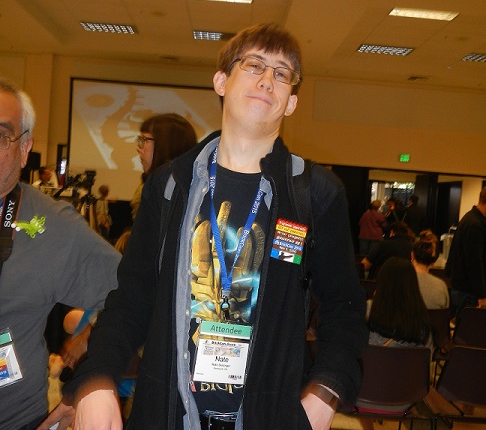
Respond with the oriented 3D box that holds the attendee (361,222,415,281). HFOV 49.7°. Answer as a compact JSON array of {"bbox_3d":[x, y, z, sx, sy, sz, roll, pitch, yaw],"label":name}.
[{"bbox_3d":[1.623,0.689,5.939,0.580,1.270,0.760,4,2,-12],"label":"attendee"}]

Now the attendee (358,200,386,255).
[{"bbox_3d":[2.352,0.455,9.707,0.520,1.530,0.450,6,3,38],"label":"attendee"}]

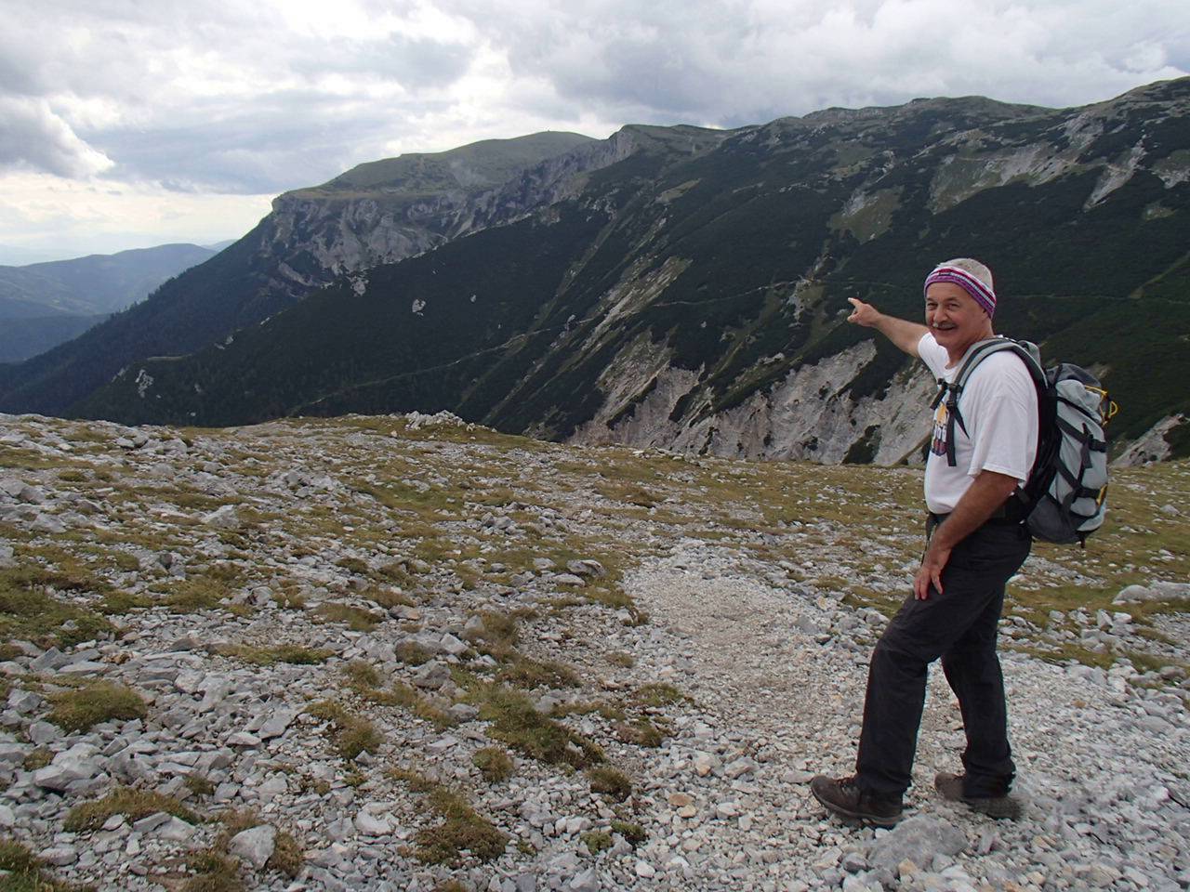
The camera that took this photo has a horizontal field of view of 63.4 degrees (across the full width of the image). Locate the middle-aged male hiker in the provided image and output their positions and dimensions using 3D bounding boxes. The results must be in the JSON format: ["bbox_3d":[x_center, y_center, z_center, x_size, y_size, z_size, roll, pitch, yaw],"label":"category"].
[{"bbox_3d":[1.050,0.272,3.076,0.680,1.720,0.900,2,12,8],"label":"middle-aged male hiker"}]

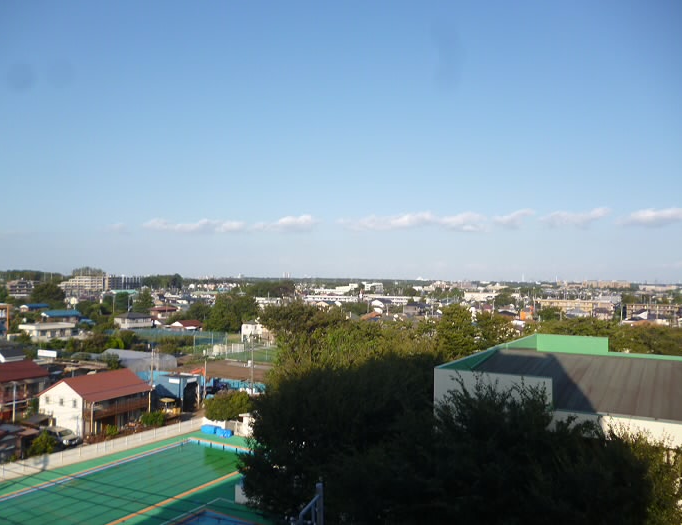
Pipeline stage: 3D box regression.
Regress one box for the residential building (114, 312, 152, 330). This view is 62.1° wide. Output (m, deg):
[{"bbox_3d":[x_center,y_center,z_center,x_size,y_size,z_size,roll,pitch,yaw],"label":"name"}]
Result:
[{"bbox_3d":[-76.754,21.916,208.432,8.000,7.700,10.500,-1,-2,41],"label":"residential building"}]

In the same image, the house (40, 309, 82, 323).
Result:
[{"bbox_3d":[-104.652,21.808,212.000,7.000,8.041,12.300,-1,-2,33],"label":"house"}]

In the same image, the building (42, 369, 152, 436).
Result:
[{"bbox_3d":[-33.592,18.879,78.095,9.420,6.870,10.930,0,-2,24],"label":"building"}]

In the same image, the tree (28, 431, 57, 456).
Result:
[{"bbox_3d":[-32.423,19.943,61.500,2.900,3.280,2.800,0,-2,0],"label":"tree"}]

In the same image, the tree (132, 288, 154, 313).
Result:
[{"bbox_3d":[-91.621,19.864,262.000,9.300,15.196,9.000,0,-2,0],"label":"tree"}]

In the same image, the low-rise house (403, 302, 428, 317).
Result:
[{"bbox_3d":[40.183,25.676,305.391,9.000,7.700,10.000,-1,-2,35],"label":"low-rise house"}]

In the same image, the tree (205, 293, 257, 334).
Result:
[{"bbox_3d":[-40.717,18.614,210.538,18.000,15.000,15.000,1,-2,-11],"label":"tree"}]

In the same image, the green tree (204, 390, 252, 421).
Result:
[{"bbox_3d":[-14.991,19.986,75.446,6.100,4.800,5.400,1,-2,-11],"label":"green tree"}]

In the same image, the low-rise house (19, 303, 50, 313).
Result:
[{"bbox_3d":[-178.347,27.123,330.000,9.000,6.800,13.500,-1,-2,33],"label":"low-rise house"}]

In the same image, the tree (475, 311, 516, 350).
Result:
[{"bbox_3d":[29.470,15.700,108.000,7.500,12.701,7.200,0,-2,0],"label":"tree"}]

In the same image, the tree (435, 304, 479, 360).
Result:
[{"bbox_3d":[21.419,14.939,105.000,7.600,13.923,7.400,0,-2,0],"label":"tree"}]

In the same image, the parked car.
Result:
[{"bbox_3d":[-33.969,21.014,68.148,4.500,1.600,1.720,-1,-2,29],"label":"parked car"}]

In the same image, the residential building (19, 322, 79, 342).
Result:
[{"bbox_3d":[-90.714,21.973,175.000,8.000,5.618,14.000,0,-2,26],"label":"residential building"}]

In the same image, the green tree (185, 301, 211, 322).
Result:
[{"bbox_3d":[-57.886,21.455,230.000,10.500,10.800,10.000,0,-2,-14],"label":"green tree"}]

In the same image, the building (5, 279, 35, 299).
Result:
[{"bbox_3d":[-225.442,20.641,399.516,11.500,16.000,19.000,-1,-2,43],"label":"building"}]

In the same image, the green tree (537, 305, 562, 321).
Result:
[{"bbox_3d":[97.376,24.140,264.432,10.500,9.300,10.000,0,-2,20],"label":"green tree"}]

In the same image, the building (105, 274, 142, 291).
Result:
[{"bbox_3d":[-219.223,25.514,572.000,12.000,22.000,46.000,-1,-2,15],"label":"building"}]

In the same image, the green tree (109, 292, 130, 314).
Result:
[{"bbox_3d":[-105.148,21.082,270.000,9.000,13.068,8.500,0,-2,0],"label":"green tree"}]

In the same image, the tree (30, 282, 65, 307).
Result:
[{"bbox_3d":[-145.143,18.893,280.000,17.000,17.502,16.000,0,-2,0],"label":"tree"}]

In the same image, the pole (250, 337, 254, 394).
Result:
[{"bbox_3d":[-15.491,17.826,98.000,0.450,10.204,0.400,0,-2,0],"label":"pole"}]

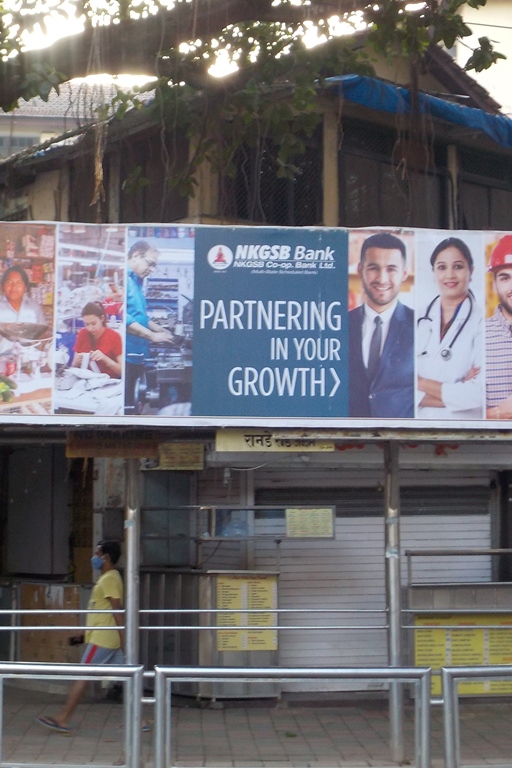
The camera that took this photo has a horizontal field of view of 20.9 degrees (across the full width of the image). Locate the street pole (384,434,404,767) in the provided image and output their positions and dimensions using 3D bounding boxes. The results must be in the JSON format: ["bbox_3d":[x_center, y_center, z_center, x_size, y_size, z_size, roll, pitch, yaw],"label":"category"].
[{"bbox_3d":[1.009,1.557,10.110,0.100,2.335,0.100,0,-4,-3],"label":"street pole"}]

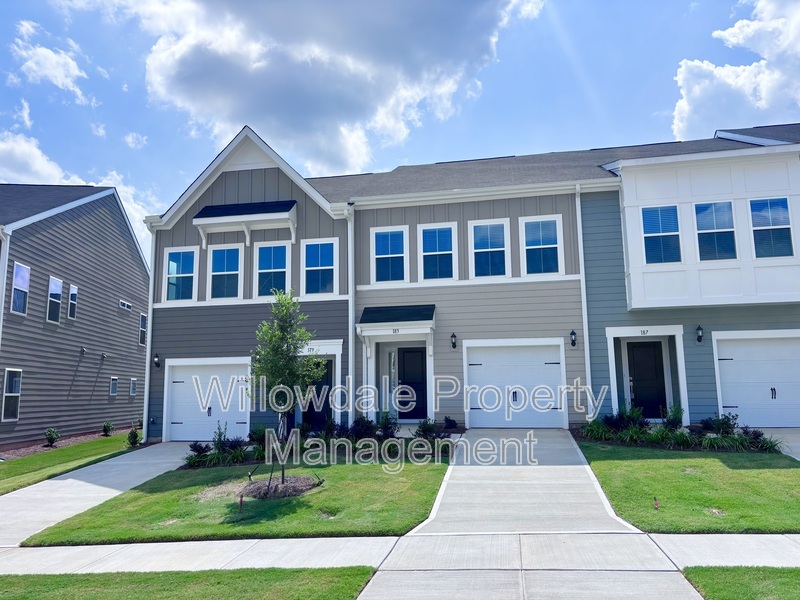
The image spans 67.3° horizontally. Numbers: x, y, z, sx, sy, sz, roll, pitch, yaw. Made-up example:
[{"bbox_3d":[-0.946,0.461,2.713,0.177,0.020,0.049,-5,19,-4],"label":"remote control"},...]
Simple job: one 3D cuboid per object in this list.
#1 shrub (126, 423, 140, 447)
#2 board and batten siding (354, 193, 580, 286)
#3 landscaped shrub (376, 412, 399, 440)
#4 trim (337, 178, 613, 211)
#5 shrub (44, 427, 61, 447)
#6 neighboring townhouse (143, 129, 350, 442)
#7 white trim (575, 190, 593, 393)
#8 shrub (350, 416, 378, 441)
[{"bbox_3d":[-7.388,3.728,16.658,0.400,0.620,0.400,-2,-8,12],"label":"shrub"},{"bbox_3d":[1.744,-1.614,16.661,6.183,2.257,0.100,-2,-8,12],"label":"board and batten siding"},{"bbox_3d":[-0.300,3.031,14.398,0.520,0.620,0.500,-3,-9,10],"label":"landscaped shrub"},{"bbox_3d":[1.984,-2.887,16.622,7.747,0.246,0.280,-2,-8,12],"label":"trim"},{"bbox_3d":[-11.200,4.399,19.366,0.520,0.630,0.520,-2,-8,12],"label":"shrub"},{"bbox_3d":[-3.460,0.090,22.066,6.200,9.100,11.000,-3,-9,10],"label":"neighboring townhouse"},{"bbox_3d":[4.805,-0.111,15.620,0.160,5.600,0.100,-3,-9,10],"label":"white trim"},{"bbox_3d":[-0.856,3.098,14.489,0.660,0.560,0.620,-3,-9,10],"label":"shrub"}]

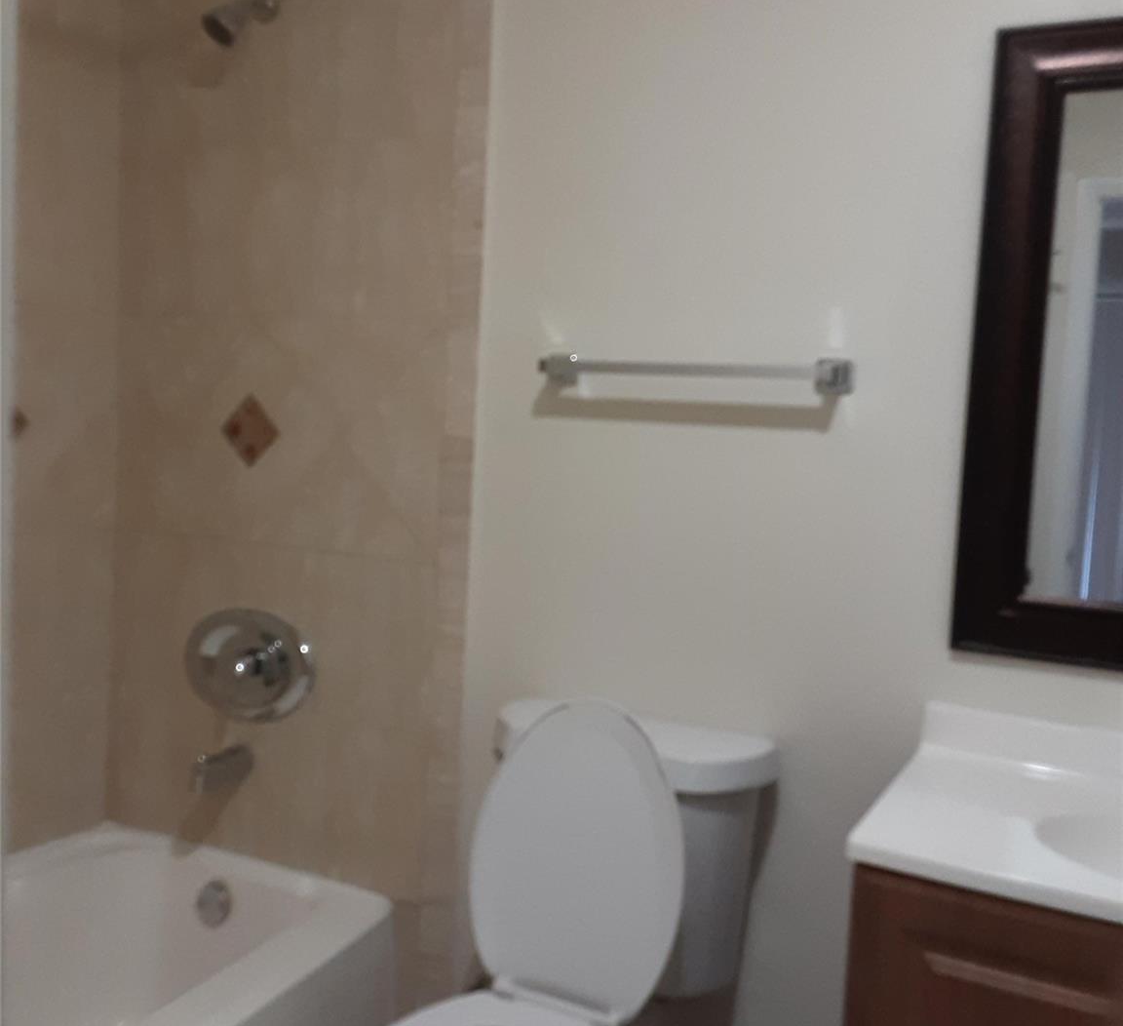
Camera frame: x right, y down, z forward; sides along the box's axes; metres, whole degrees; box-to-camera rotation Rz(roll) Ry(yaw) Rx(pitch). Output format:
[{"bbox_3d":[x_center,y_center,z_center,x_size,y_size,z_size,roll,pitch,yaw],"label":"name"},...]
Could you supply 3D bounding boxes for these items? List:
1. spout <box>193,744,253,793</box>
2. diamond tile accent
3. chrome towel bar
[{"bbox_3d":[-0.655,0.493,2.336,0.058,0.070,0.120,5,5,26],"label":"spout"},{"bbox_3d":[-0.599,-0.158,2.340,0.138,0.140,0.010,5,5,26],"label":"diamond tile accent"},{"bbox_3d":[0.197,-0.222,1.916,0.521,0.055,0.068,5,5,26],"label":"chrome towel bar"}]

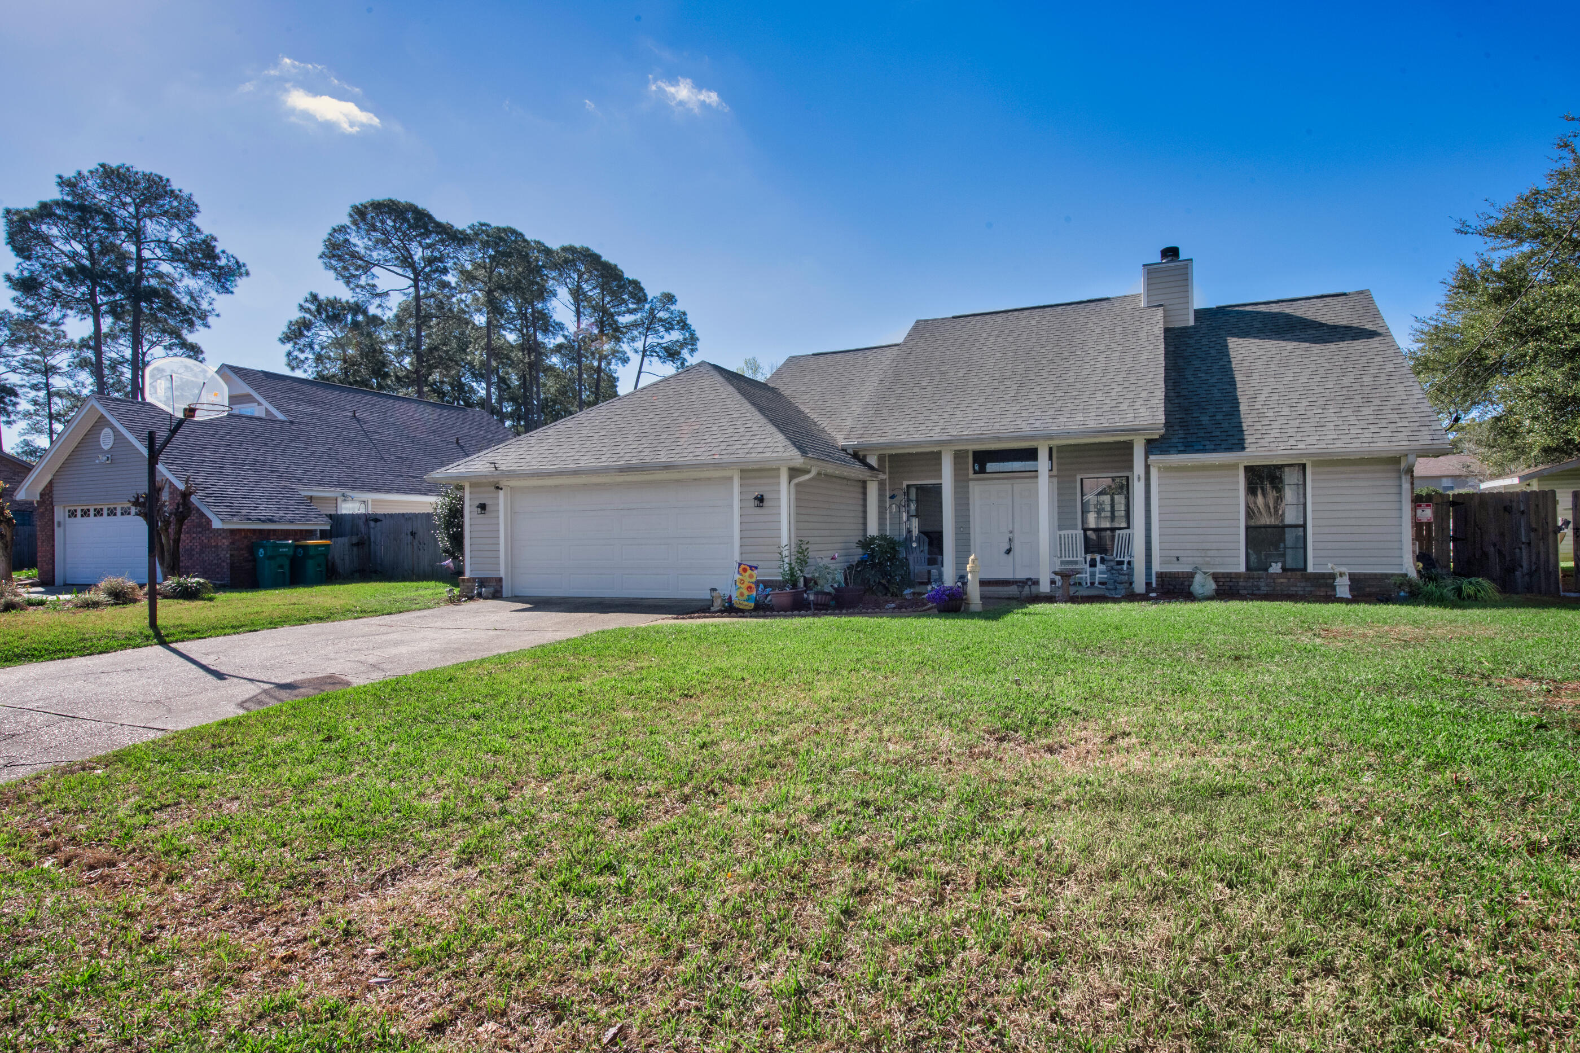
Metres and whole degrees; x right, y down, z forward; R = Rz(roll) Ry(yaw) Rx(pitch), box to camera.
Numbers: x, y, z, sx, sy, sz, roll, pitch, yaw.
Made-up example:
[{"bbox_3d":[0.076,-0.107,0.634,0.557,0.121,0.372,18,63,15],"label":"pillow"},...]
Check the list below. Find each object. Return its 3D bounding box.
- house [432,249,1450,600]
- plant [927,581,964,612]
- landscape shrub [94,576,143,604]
[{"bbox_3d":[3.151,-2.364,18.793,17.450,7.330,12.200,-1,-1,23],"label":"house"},{"bbox_3d":[2.294,1.019,12.269,0.550,0.450,0.500,-1,-1,0],"label":"plant"},{"bbox_3d":[-12.569,1.175,15.592,0.760,0.500,0.720,0,-1,-39],"label":"landscape shrub"}]

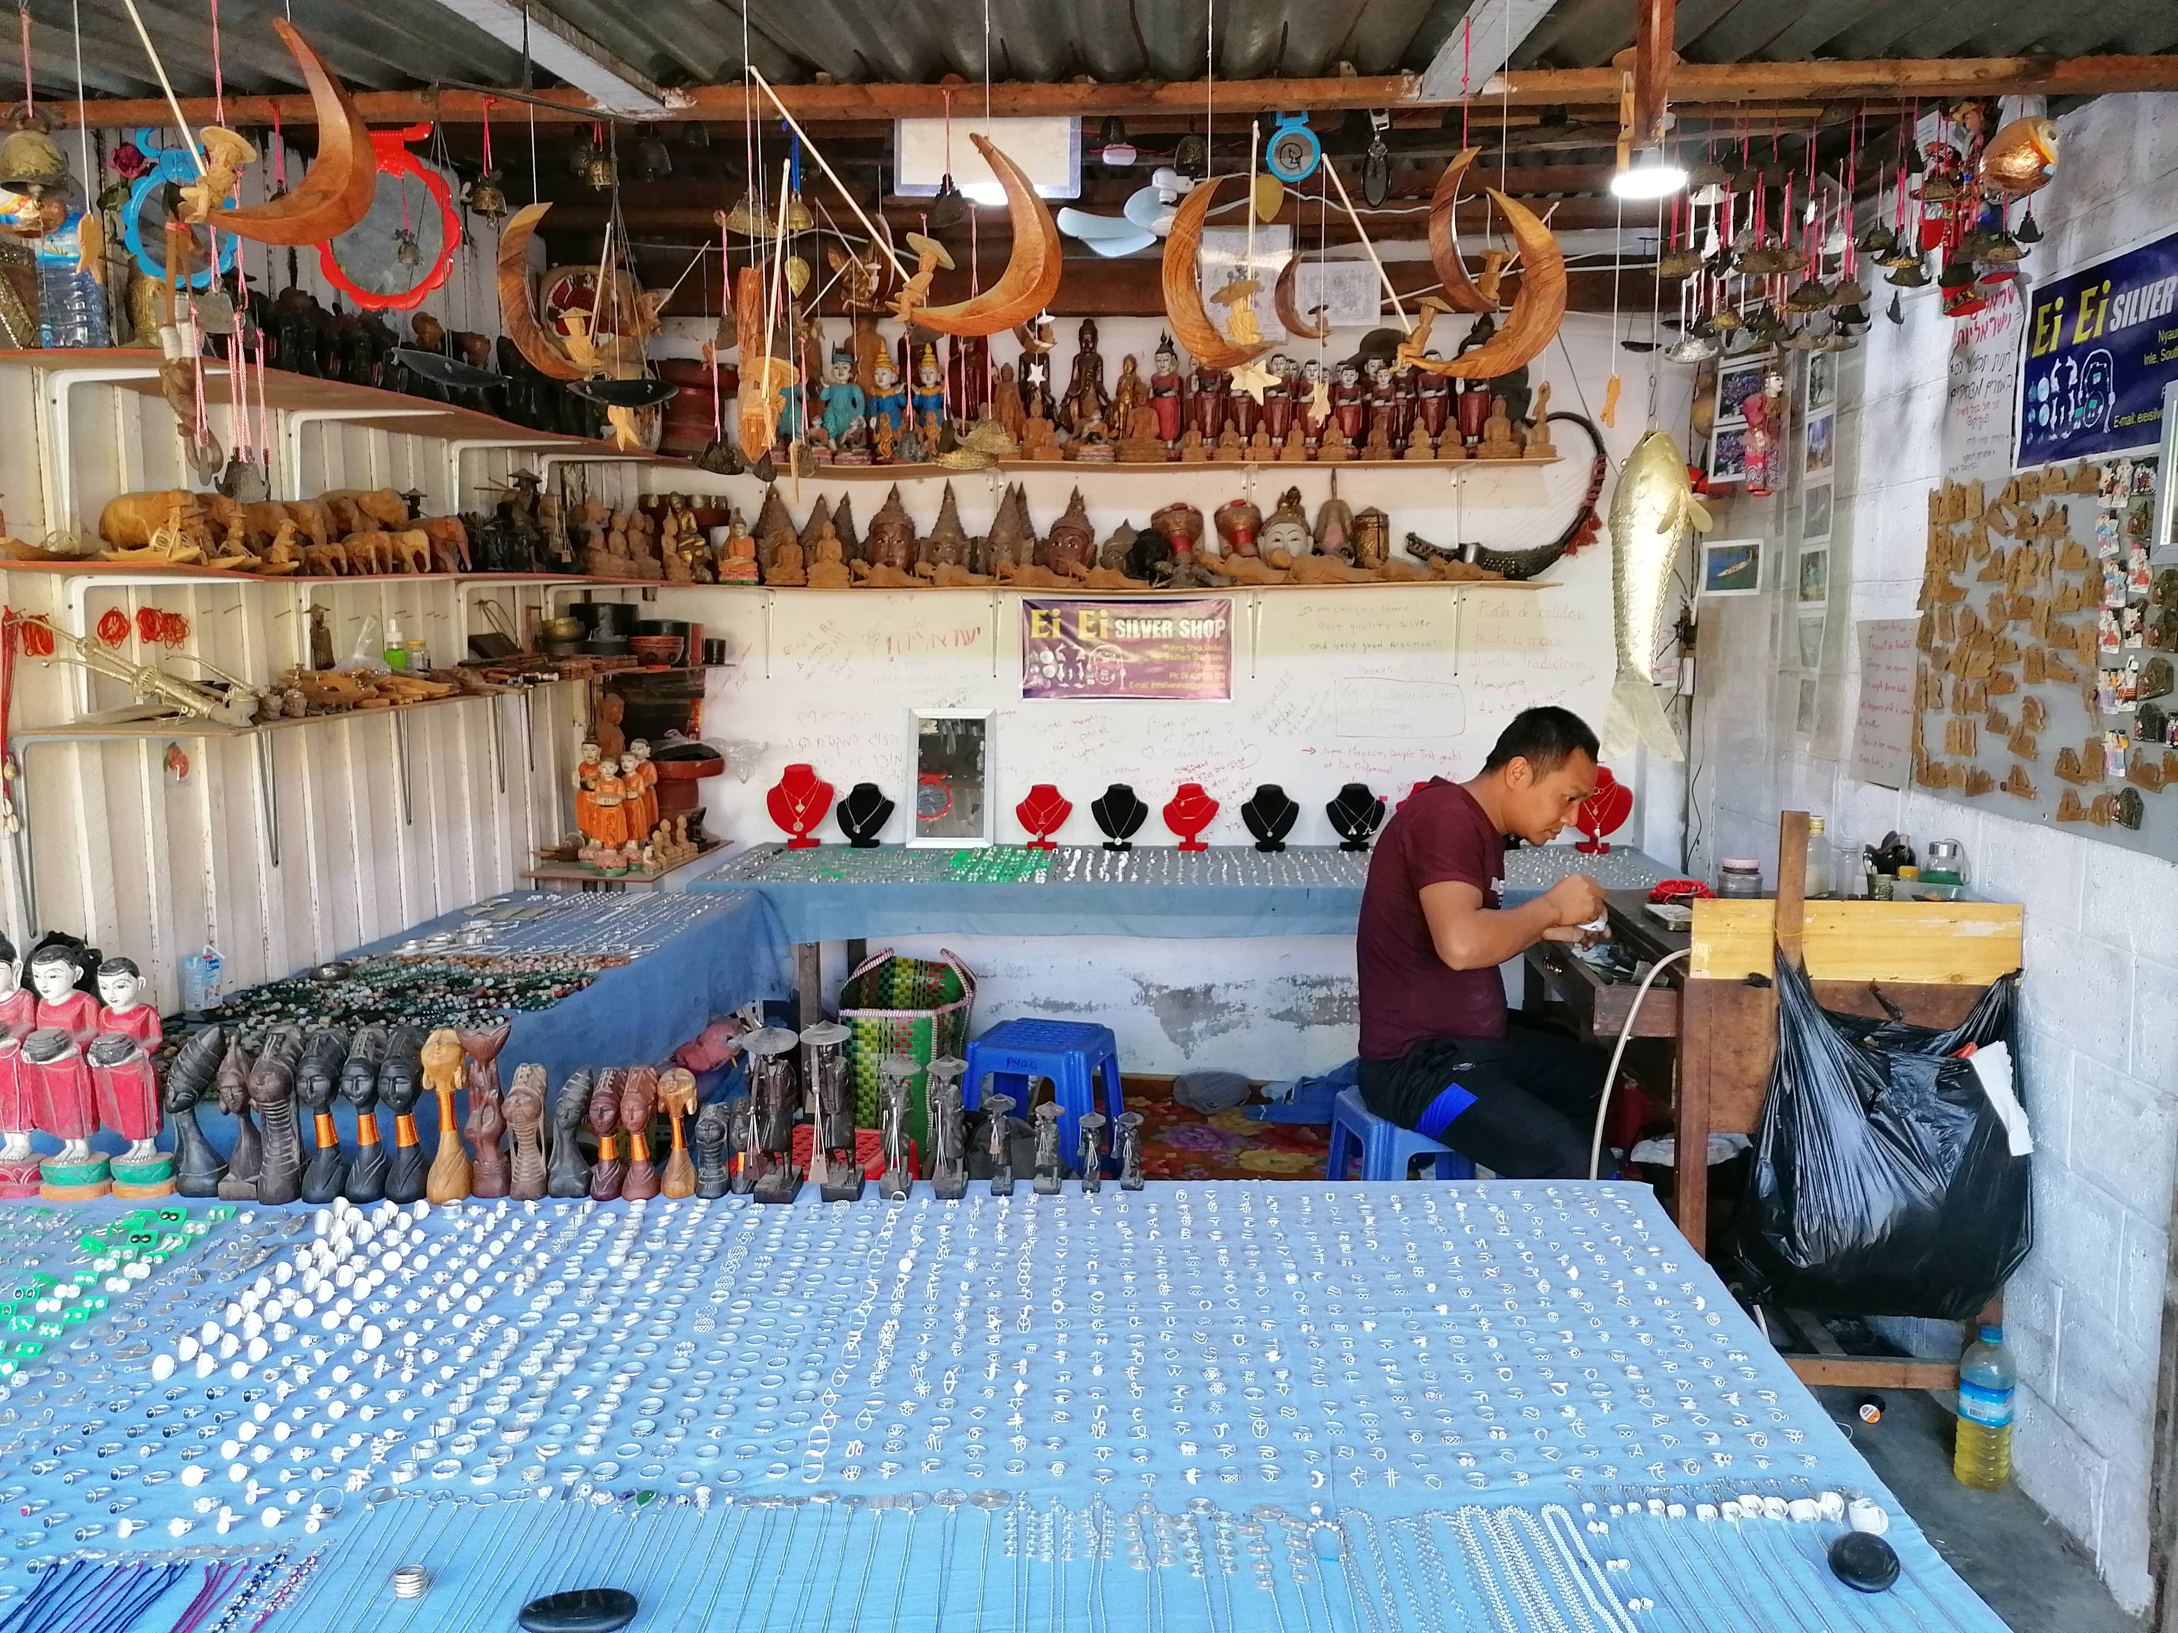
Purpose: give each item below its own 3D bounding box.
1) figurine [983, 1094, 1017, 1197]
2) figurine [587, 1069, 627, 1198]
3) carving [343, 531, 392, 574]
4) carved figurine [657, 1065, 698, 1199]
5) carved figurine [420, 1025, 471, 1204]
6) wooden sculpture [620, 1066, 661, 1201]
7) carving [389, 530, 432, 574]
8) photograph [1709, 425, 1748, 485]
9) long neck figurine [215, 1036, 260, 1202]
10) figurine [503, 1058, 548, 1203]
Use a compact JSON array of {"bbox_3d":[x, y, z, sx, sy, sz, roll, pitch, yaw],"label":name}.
[{"bbox_3d":[-0.107,0.398,2.080,0.040,0.123,0.040,1,7,7],"label":"figurine"},{"bbox_3d":[-0.616,0.402,2.170,0.043,0.165,0.049,1,8,5],"label":"figurine"},{"bbox_3d":[-1.343,-0.491,3.162,0.090,0.080,0.042,3,9,19],"label":"carving"},{"bbox_3d":[-0.525,0.401,2.168,0.047,0.168,0.047,-1,8,-6],"label":"carved figurine"},{"bbox_3d":[-0.819,0.377,2.163,0.058,0.217,0.060,-1,8,-8],"label":"carved figurine"},{"bbox_3d":[-0.548,0.383,2.075,0.048,0.156,0.055,1,7,7],"label":"wooden sculpture"},{"bbox_3d":[-1.330,-0.517,3.320,0.100,0.087,0.045,3,9,19],"label":"carving"},{"bbox_3d":[1.590,-0.885,4.161,0.010,0.140,0.195,-4,8,-28],"label":"photograph"},{"bbox_3d":[-1.041,0.364,2.071,0.053,0.196,0.058,0,7,-1],"label":"long neck figurine"},{"bbox_3d":[-0.686,0.381,2.070,0.049,0.162,0.055,1,7,7],"label":"figurine"}]

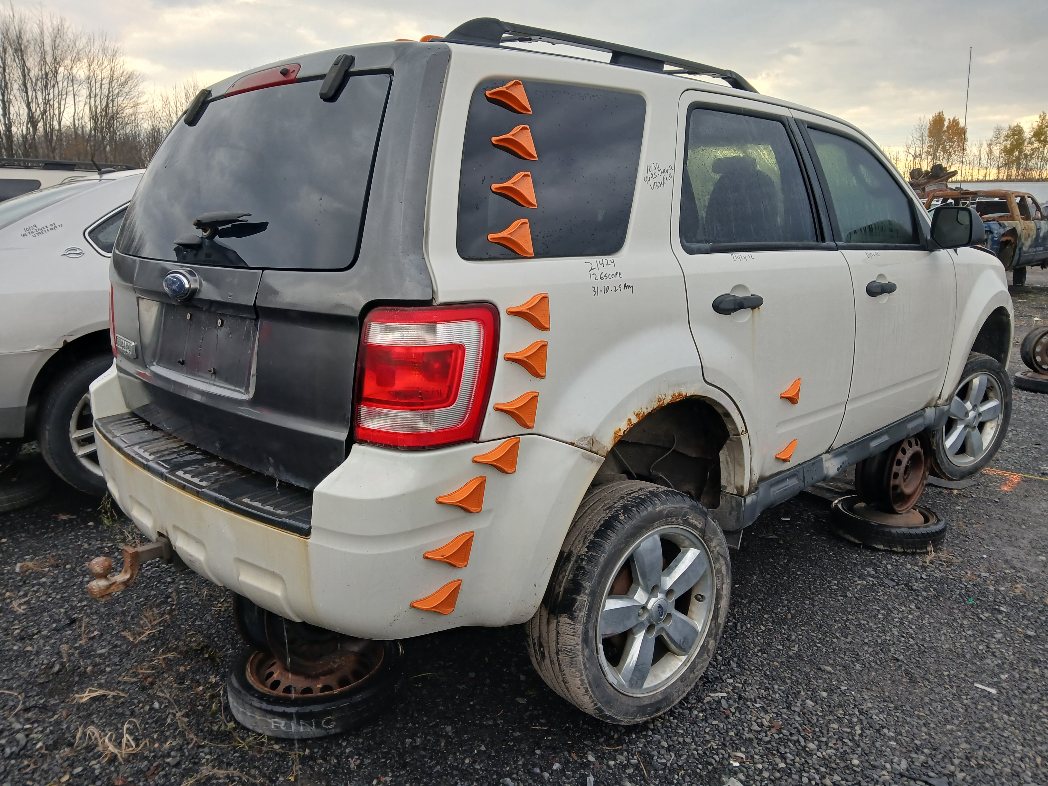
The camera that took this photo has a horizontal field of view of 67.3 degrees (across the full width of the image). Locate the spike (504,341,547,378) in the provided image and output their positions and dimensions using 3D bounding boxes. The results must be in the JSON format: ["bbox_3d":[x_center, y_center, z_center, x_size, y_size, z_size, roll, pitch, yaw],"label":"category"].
[{"bbox_3d":[0.010,-0.061,1.536,0.113,0.073,0.030,-10,16,-42],"label":"spike"}]

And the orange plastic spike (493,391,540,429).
[{"bbox_3d":[-0.014,0.034,1.593,0.122,0.077,0.030,-9,15,-41],"label":"orange plastic spike"}]

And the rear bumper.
[{"bbox_3d":[-0.678,0.168,2.199,1.790,0.420,0.630,12,16,43],"label":"rear bumper"}]

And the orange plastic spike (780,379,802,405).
[{"bbox_3d":[0.826,-0.004,2.436,0.030,0.078,0.125,12,16,43],"label":"orange plastic spike"}]

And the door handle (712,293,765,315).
[{"bbox_3d":[0.589,-0.243,2.114,0.055,0.062,0.235,12,16,43],"label":"door handle"}]

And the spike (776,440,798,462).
[{"bbox_3d":[0.774,0.178,2.328,0.113,0.073,0.030,-11,25,-44],"label":"spike"}]

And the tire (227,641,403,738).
[{"bbox_3d":[-0.637,0.875,2.444,0.540,0.125,0.540,-1,14,0],"label":"tire"}]

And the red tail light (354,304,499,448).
[{"bbox_3d":[-0.193,-0.037,1.531,0.190,0.280,0.245,-6,13,-45],"label":"red tail light"}]

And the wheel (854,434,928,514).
[{"bbox_3d":[1.690,0.335,3.600,0.390,0.390,0.165,-11,16,-38],"label":"wheel"}]

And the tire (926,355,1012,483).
[{"bbox_3d":[2.189,0.110,3.998,0.670,0.670,0.220,-5,13,-29],"label":"tire"}]

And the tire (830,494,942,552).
[{"bbox_3d":[1.636,0.584,3.555,0.475,0.108,0.475,-1,13,0],"label":"tire"}]

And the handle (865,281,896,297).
[{"bbox_3d":[1.203,-0.352,2.643,0.228,0.056,0.048,-11,16,-44],"label":"handle"}]

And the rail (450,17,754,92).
[{"bbox_3d":[0.299,-0.874,2.094,1.300,0.075,0.060,-13,18,-43],"label":"rail"}]

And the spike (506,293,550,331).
[{"bbox_3d":[0.015,-0.153,1.522,0.113,0.073,0.030,-10,16,-42],"label":"spike"}]

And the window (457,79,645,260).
[{"bbox_3d":[0.076,-0.480,1.696,0.645,0.390,0.040,-10,3,-42],"label":"window"}]

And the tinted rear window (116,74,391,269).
[{"bbox_3d":[-0.729,-0.547,1.986,1.310,0.485,0.090,12,-10,43],"label":"tinted rear window"}]

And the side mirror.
[{"bbox_3d":[1.589,-0.608,2.898,0.135,0.163,0.185,-11,16,-44],"label":"side mirror"}]

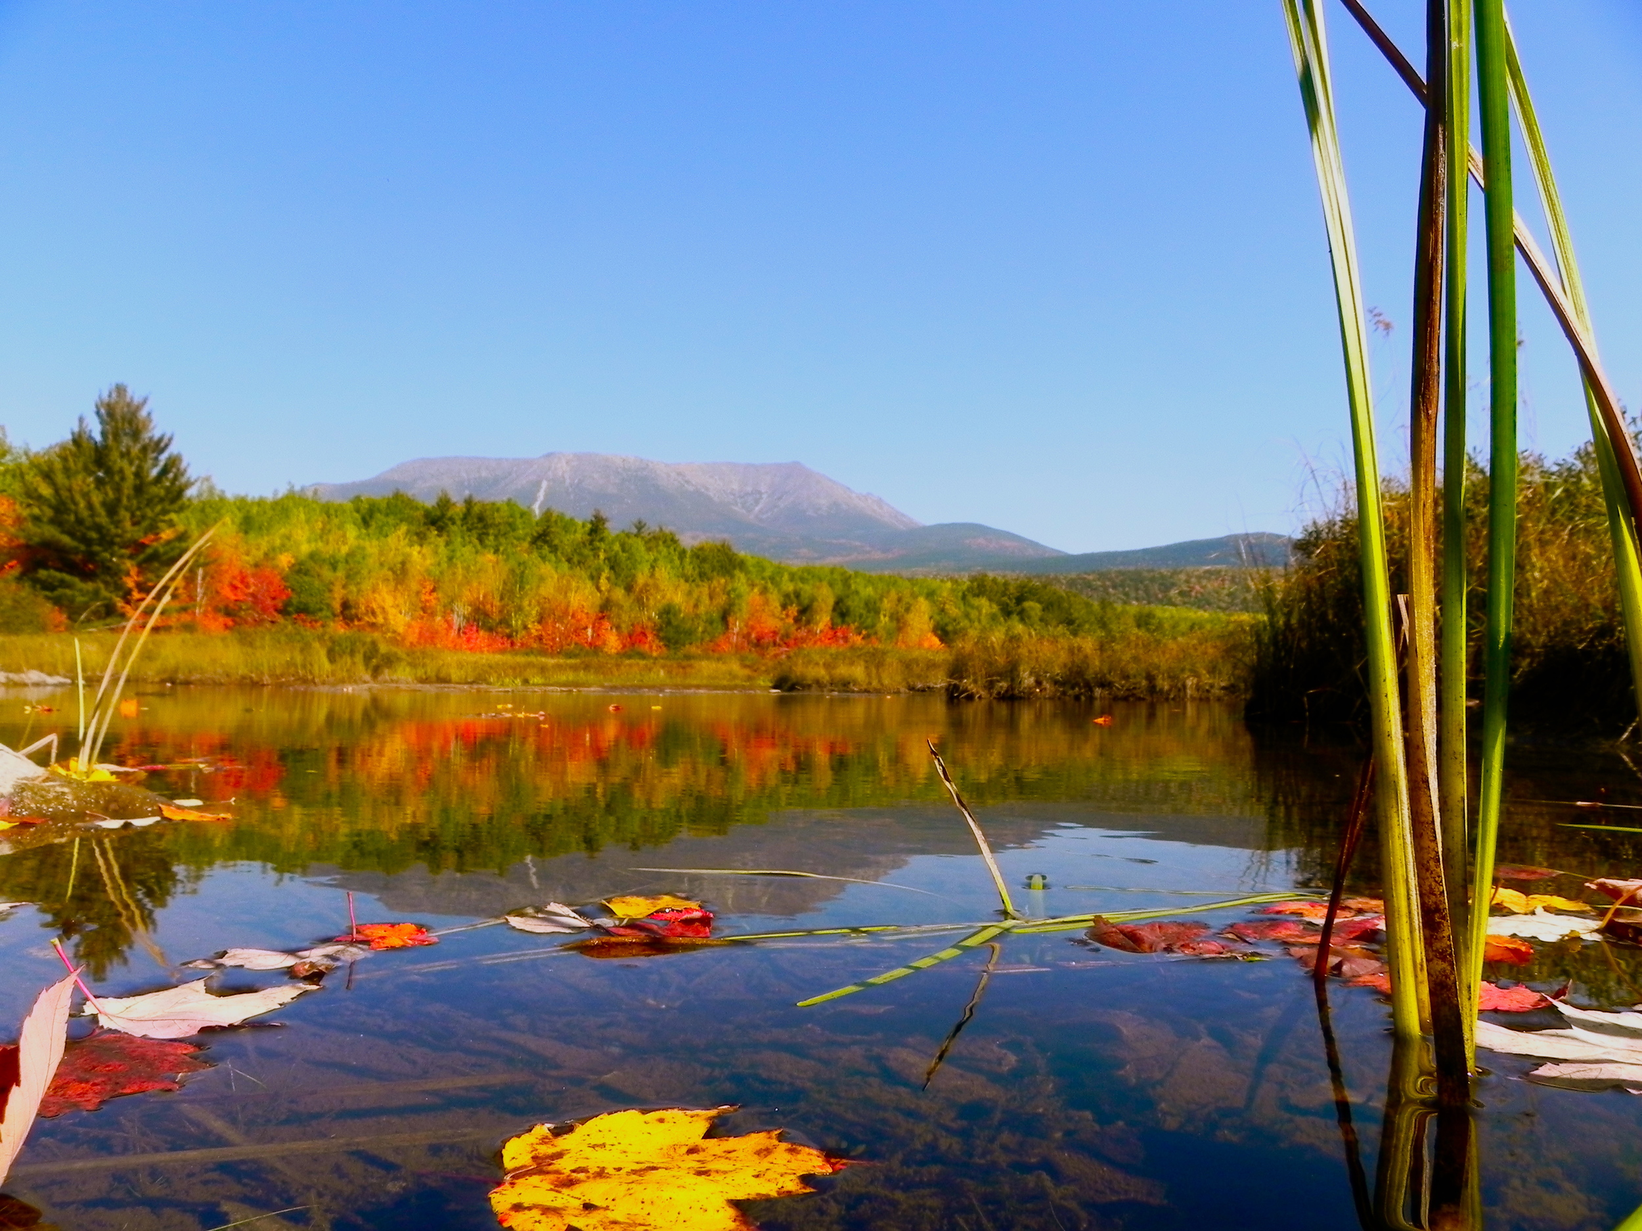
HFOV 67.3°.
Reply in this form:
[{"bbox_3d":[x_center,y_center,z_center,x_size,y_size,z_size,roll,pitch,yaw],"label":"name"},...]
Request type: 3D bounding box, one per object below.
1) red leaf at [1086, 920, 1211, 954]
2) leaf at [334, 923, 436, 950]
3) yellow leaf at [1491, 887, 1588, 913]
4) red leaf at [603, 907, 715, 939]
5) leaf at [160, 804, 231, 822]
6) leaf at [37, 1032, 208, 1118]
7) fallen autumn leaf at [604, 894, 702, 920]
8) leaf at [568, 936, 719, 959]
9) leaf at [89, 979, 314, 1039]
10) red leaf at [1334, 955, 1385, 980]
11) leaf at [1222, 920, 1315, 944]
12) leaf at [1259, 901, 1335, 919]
[{"bbox_3d":[0.184,0.175,0.688,0.076,0.011,0.073,0,-3,0],"label":"red leaf"},{"bbox_3d":[-0.242,0.174,0.681,0.059,0.008,0.064,0,-3,0],"label":"leaf"},{"bbox_3d":[0.467,0.182,0.803,0.073,0.014,0.067,0,-3,0],"label":"yellow leaf"},{"bbox_3d":[-0.093,0.174,0.716,0.062,0.014,0.064,0,-3,0],"label":"red leaf"},{"bbox_3d":[-0.650,0.200,1.262,0.077,0.015,0.059,0,-3,0],"label":"leaf"},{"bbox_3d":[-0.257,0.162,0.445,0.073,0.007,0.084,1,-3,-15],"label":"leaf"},{"bbox_3d":[-0.105,0.176,0.755,0.062,0.011,0.059,0,-3,0],"label":"fallen autumn leaf"},{"bbox_3d":[-0.093,0.176,0.663,0.084,0.008,0.053,0,-3,0],"label":"leaf"},{"bbox_3d":[-0.274,0.165,0.537,0.084,0.010,0.087,-1,-3,19],"label":"leaf"},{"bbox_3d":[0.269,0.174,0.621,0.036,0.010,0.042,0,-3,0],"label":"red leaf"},{"bbox_3d":[0.255,0.177,0.705,0.053,0.011,0.059,0,-3,0],"label":"leaf"},{"bbox_3d":[0.303,0.182,0.768,0.059,0.010,0.056,0,-3,0],"label":"leaf"}]

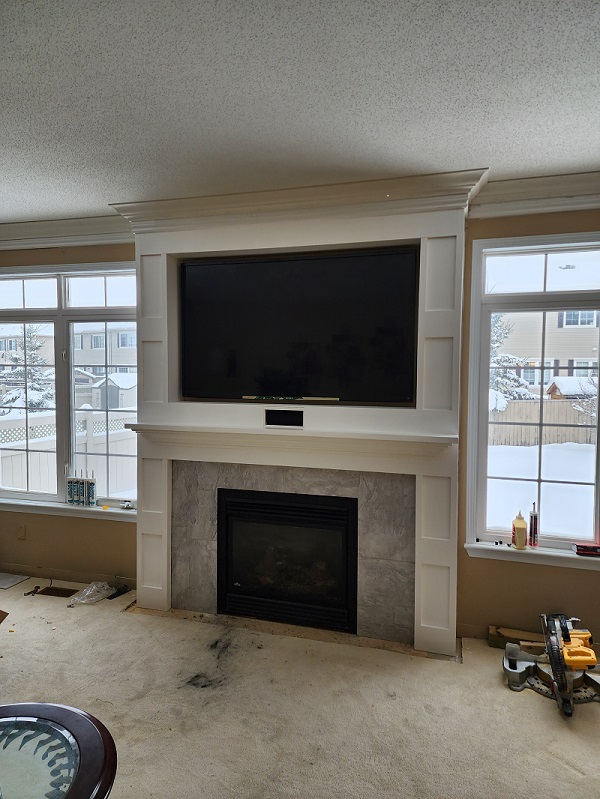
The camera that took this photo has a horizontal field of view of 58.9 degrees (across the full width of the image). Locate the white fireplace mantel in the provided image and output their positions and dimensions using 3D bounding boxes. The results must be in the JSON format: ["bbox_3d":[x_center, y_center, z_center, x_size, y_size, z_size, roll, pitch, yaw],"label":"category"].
[{"bbox_3d":[-0.088,0.106,3.358,2.348,2.720,0.319,1,3,16],"label":"white fireplace mantel"}]

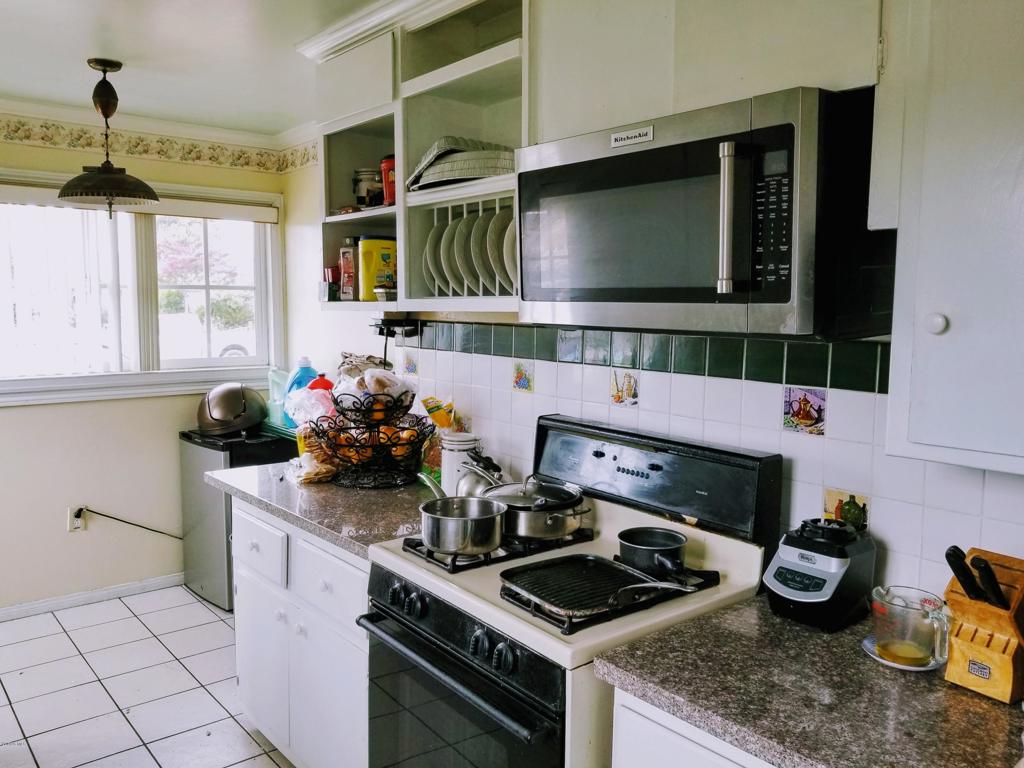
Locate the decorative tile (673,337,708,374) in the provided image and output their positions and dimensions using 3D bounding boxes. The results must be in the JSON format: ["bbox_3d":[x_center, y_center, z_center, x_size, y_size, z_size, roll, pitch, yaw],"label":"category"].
[{"bbox_3d":[0.466,-0.075,2.003,0.010,0.100,0.107,-3,7,-40],"label":"decorative tile"}]

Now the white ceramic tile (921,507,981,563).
[{"bbox_3d":[0.880,0.308,1.538,0.010,0.107,0.107,-3,7,-40],"label":"white ceramic tile"}]

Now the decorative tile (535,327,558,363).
[{"bbox_3d":[0.114,-0.131,2.460,0.009,0.108,0.108,-5,8,-40],"label":"decorative tile"}]

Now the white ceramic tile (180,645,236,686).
[{"bbox_3d":[-1.243,1.215,3.344,0.303,0.010,0.303,-3,7,-41],"label":"white ceramic tile"}]

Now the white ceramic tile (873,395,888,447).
[{"bbox_3d":[0.817,0.080,1.603,0.010,0.108,0.108,-3,7,-40],"label":"white ceramic tile"}]

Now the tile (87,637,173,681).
[{"bbox_3d":[-1.677,1.203,3.374,0.304,0.010,0.304,-5,8,-41],"label":"tile"}]

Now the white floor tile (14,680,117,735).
[{"bbox_3d":[-1.705,1.242,2.941,0.303,0.010,0.303,-3,7,-41],"label":"white floor tile"}]

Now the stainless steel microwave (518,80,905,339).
[{"bbox_3d":[0.399,-0.357,1.770,0.423,0.435,0.760,-9,11,-40],"label":"stainless steel microwave"}]

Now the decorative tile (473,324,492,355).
[{"bbox_3d":[-0.102,-0.160,2.709,0.009,0.108,0.108,-5,8,-40],"label":"decorative tile"}]

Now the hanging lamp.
[{"bbox_3d":[-1.609,-0.965,3.059,0.365,0.597,0.365,-4,8,-40],"label":"hanging lamp"}]

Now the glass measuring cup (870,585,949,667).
[{"bbox_3d":[0.738,0.453,1.425,0.108,0.110,0.138,-4,8,-40],"label":"glass measuring cup"}]

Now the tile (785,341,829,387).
[{"bbox_3d":[0.679,-0.049,1.760,0.008,0.108,0.108,-3,7,-40],"label":"tile"}]

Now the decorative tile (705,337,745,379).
[{"bbox_3d":[0.544,-0.065,1.953,0.010,0.105,0.108,-4,8,-40],"label":"decorative tile"}]

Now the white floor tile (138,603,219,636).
[{"bbox_3d":[-1.647,1.161,3.806,0.304,0.010,0.304,-5,8,-41],"label":"white floor tile"}]

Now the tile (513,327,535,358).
[{"bbox_3d":[0.043,-0.135,2.507,0.010,0.108,0.108,-3,7,-40],"label":"tile"}]

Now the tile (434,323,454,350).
[{"bbox_3d":[-0.239,-0.172,2.829,0.010,0.100,0.107,-3,7,-40],"label":"tile"}]

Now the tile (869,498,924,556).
[{"bbox_3d":[0.812,0.298,1.624,0.010,0.108,0.108,-3,7,-40],"label":"tile"}]

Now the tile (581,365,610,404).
[{"bbox_3d":[0.256,0.003,2.297,0.010,0.108,0.108,-4,8,-40],"label":"tile"}]

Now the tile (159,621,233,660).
[{"bbox_3d":[-1.438,1.184,3.560,0.303,0.010,0.303,-3,7,-41],"label":"tile"}]

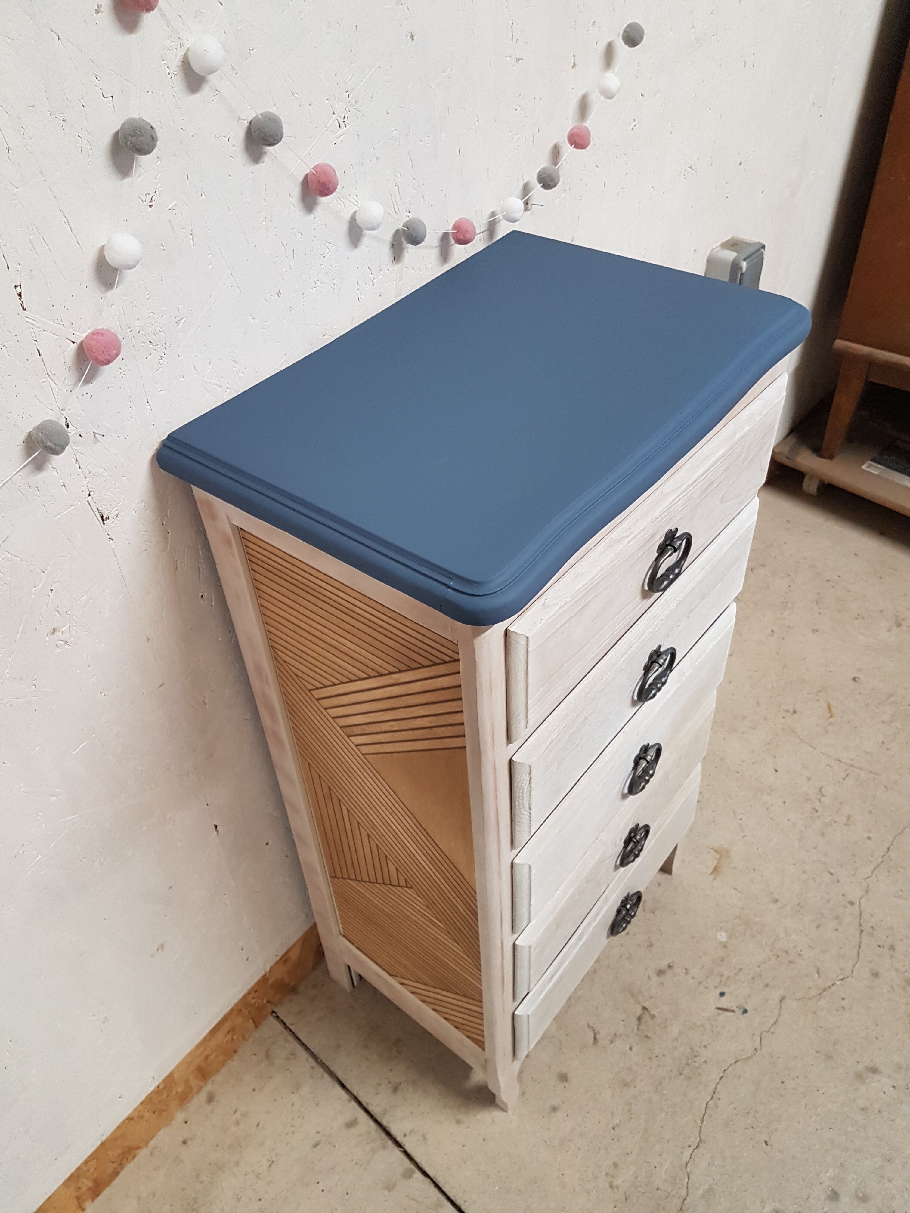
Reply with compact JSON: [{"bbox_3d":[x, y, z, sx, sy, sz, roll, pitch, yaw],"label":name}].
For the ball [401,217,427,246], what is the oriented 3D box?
[{"bbox_3d":[-0.036,-0.333,0.810,0.023,0.023,0.023,-2,42,2],"label":"ball"}]

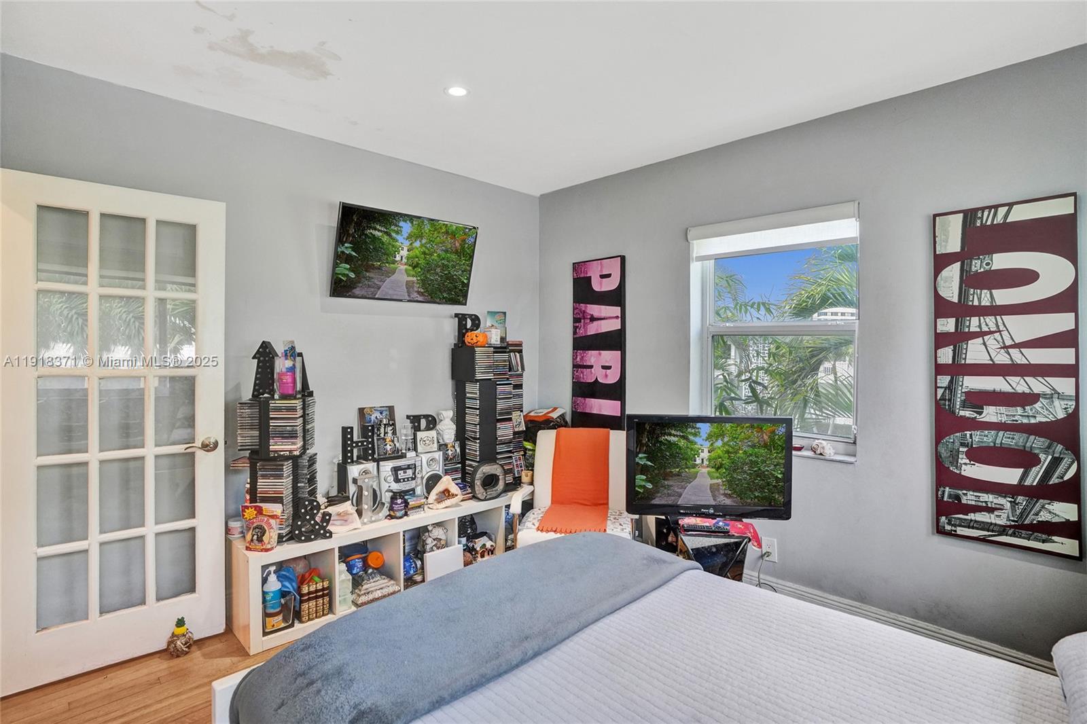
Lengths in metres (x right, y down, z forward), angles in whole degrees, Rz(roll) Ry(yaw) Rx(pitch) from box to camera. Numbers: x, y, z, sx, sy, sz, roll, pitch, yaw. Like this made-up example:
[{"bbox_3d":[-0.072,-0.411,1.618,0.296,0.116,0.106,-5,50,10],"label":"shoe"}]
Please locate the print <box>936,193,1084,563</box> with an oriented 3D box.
[{"bbox_3d":[1.872,0.055,1.978,0.427,1.395,0.035,1,1,42],"label":"print"}]

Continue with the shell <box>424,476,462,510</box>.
[{"bbox_3d":[-0.618,0.769,2.910,0.212,0.187,0.128,0,1,-43],"label":"shell"}]

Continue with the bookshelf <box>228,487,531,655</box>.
[{"bbox_3d":[-0.767,1.078,2.885,1.822,0.433,0.384,0,1,-43],"label":"bookshelf"}]

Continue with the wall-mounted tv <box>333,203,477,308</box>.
[{"bbox_3d":[-0.817,-0.624,2.933,0.890,0.511,0.055,-2,20,-42],"label":"wall-mounted tv"}]

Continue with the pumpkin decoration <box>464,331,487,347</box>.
[{"bbox_3d":[-0.436,-0.150,3.113,0.142,0.105,0.135,1,1,10],"label":"pumpkin decoration"}]

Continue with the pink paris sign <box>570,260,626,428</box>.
[{"bbox_3d":[0.369,-0.005,3.335,0.434,1.410,0.040,1,1,42],"label":"pink paris sign"}]

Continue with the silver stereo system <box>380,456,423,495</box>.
[{"bbox_3d":[-0.898,0.714,2.884,0.257,0.292,0.217,0,1,-43],"label":"silver stereo system"}]

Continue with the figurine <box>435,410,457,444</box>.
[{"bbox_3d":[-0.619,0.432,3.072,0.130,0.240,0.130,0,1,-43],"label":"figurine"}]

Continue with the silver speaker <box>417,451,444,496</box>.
[{"bbox_3d":[-0.770,0.746,3.184,0.155,0.297,0.165,0,-1,-43],"label":"silver speaker"}]

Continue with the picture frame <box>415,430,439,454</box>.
[{"bbox_3d":[-0.715,0.485,2.956,0.130,0.130,0.045,0,1,-38],"label":"picture frame"}]

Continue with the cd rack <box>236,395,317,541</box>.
[{"bbox_3d":[-1.305,0.522,2.384,0.300,0.680,0.300,1,1,-3],"label":"cd rack"}]

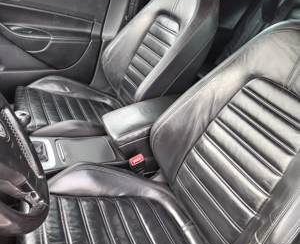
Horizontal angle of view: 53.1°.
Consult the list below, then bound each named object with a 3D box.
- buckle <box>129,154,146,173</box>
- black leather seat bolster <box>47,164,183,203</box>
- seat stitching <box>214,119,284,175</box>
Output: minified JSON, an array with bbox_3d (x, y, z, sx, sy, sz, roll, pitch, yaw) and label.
[{"bbox_3d":[-0.042,0.158,1.102,0.045,0.070,0.030,-23,38,-13],"label":"buckle"},{"bbox_3d":[-0.123,0.205,1.036,0.450,0.115,0.110,7,26,-31],"label":"black leather seat bolster"},{"bbox_3d":[0.277,0.063,0.872,0.016,0.015,0.297,19,20,-35],"label":"seat stitching"}]

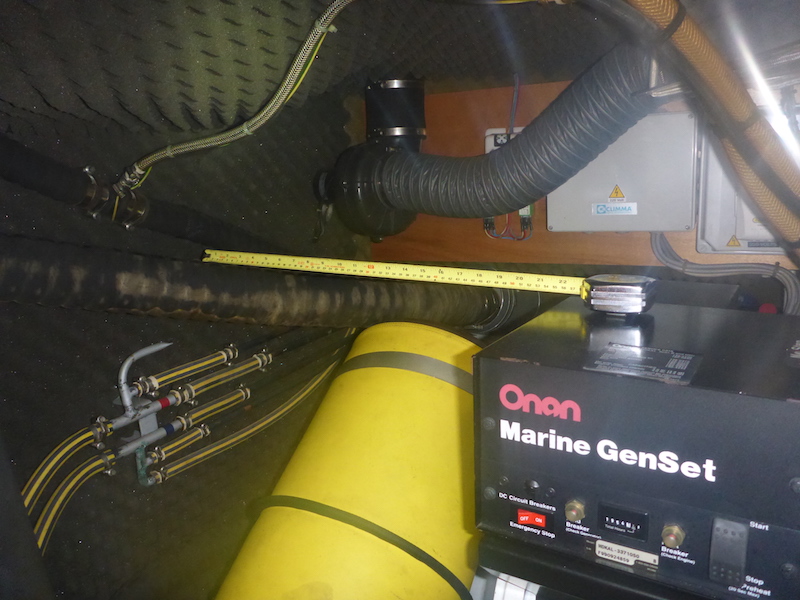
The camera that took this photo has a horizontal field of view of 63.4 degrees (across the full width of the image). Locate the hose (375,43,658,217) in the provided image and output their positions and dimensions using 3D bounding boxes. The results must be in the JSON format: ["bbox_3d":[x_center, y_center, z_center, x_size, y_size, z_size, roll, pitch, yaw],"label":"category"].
[{"bbox_3d":[0.167,-0.251,1.025,0.475,0.243,0.140,5,14,32],"label":"hose"}]

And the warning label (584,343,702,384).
[{"bbox_3d":[0.192,0.048,0.507,0.076,0.001,0.079,5,14,32],"label":"warning label"}]

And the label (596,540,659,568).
[{"bbox_3d":[0.175,0.198,0.500,0.047,0.015,0.001,5,14,32],"label":"label"}]

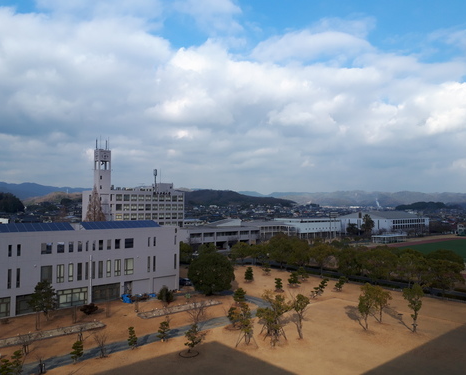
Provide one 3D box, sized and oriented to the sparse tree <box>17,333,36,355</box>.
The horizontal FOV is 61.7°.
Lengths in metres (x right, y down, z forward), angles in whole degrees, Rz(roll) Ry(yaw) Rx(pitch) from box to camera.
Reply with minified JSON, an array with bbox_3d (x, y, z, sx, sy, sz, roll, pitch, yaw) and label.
[{"bbox_3d":[-23.670,17.930,44.750,2.060,2.420,2.060,0,-3,0],"label":"sparse tree"}]

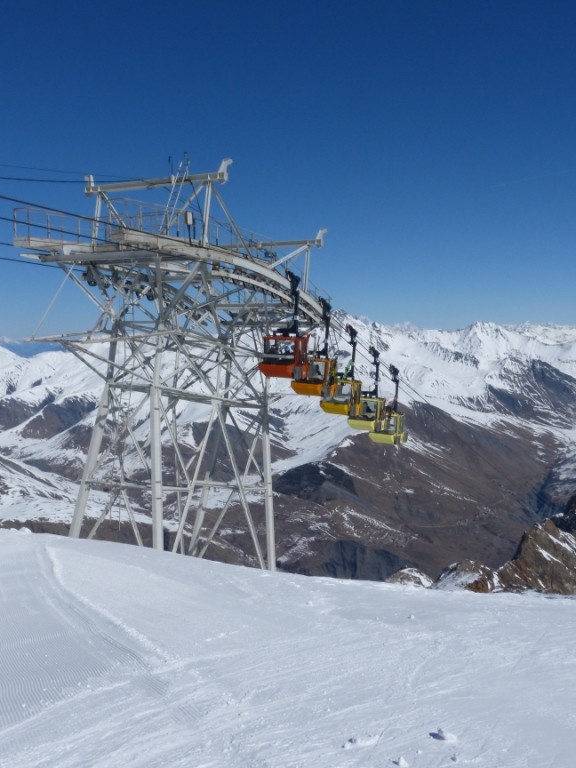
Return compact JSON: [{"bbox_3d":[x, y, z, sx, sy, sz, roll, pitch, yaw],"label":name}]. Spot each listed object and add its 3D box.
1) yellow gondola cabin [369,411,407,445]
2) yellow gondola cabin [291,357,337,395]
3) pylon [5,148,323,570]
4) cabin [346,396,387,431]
[{"bbox_3d":[6.393,2.769,47.463,1.940,1.950,1.550,3,-1,28],"label":"yellow gondola cabin"},{"bbox_3d":[1.329,-0.381,38.280,1.940,1.950,1.550,3,-1,28],"label":"yellow gondola cabin"},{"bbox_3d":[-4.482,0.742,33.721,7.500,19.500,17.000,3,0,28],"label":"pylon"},{"bbox_3d":[4.717,1.760,44.370,1.940,1.950,1.550,3,-1,28],"label":"cabin"}]

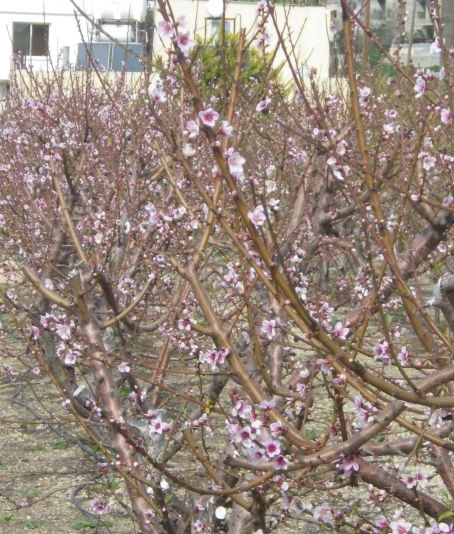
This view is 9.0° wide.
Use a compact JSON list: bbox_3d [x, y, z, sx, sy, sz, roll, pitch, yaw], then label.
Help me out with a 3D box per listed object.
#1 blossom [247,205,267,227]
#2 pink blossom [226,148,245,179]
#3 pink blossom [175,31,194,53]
[{"bbox_3d":[0.051,-0.090,5.050,0.035,0.036,0.020,1,0,-6],"label":"blossom"},{"bbox_3d":[0.015,-0.180,5.050,0.033,0.046,0.024,1,-3,-21],"label":"pink blossom"},{"bbox_3d":[-0.073,-0.395,5.100,0.036,0.037,0.020,0,6,-3],"label":"pink blossom"}]

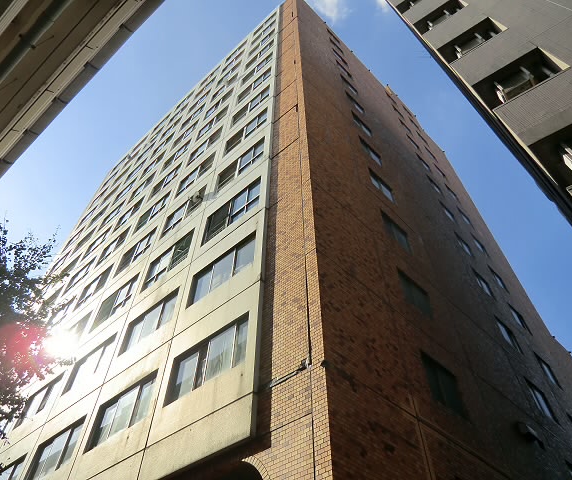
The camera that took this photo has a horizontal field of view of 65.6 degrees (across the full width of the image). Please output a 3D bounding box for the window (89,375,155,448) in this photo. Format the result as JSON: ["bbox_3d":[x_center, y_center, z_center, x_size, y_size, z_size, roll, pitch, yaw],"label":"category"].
[{"bbox_3d":[-3.912,4.177,10.713,2.380,1.280,0.200,-35,-60,24],"label":"window"}]

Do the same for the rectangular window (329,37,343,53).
[{"bbox_3d":[3.682,-14.148,32.596,1.368,1.029,0.150,37,-61,-25],"label":"rectangular window"}]

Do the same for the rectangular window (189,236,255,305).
[{"bbox_3d":[-1.718,0.870,12.139,2.580,1.340,0.160,-35,-60,24],"label":"rectangular window"}]

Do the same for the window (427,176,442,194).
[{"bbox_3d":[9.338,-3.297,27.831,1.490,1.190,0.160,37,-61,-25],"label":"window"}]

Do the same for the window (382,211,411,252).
[{"bbox_3d":[3.773,-0.119,15.156,1.510,1.342,0.160,37,-60,-26],"label":"window"}]

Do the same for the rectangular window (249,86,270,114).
[{"bbox_3d":[-1.243,-6.804,21.530,1.400,1.250,0.160,-35,-60,24],"label":"rectangular window"}]

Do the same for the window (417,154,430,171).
[{"bbox_3d":[8.864,-4.863,28.779,1.360,1.150,0.180,37,-60,-25],"label":"window"}]

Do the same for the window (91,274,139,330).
[{"bbox_3d":[-6.476,2.452,17.081,2.559,1.564,0.200,-35,-59,24],"label":"window"}]

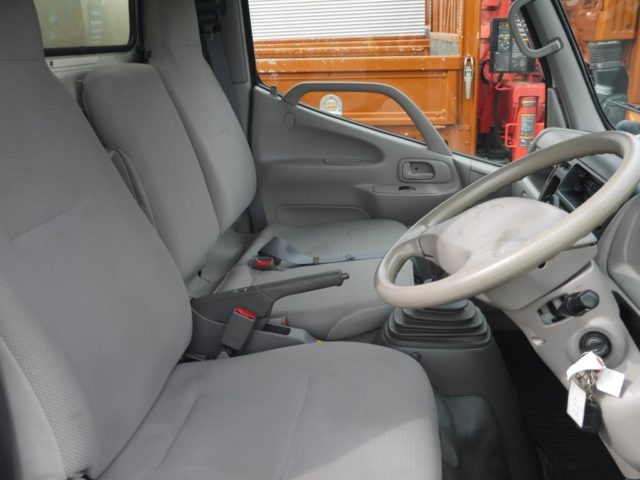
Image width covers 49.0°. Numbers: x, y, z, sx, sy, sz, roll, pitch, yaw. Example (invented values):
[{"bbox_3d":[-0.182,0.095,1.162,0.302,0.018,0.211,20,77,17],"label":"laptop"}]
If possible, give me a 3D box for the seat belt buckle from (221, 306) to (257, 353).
[{"bbox_3d":[-0.148,0.163,1.280,0.040,0.069,0.024,25,20,2],"label":"seat belt buckle"}]

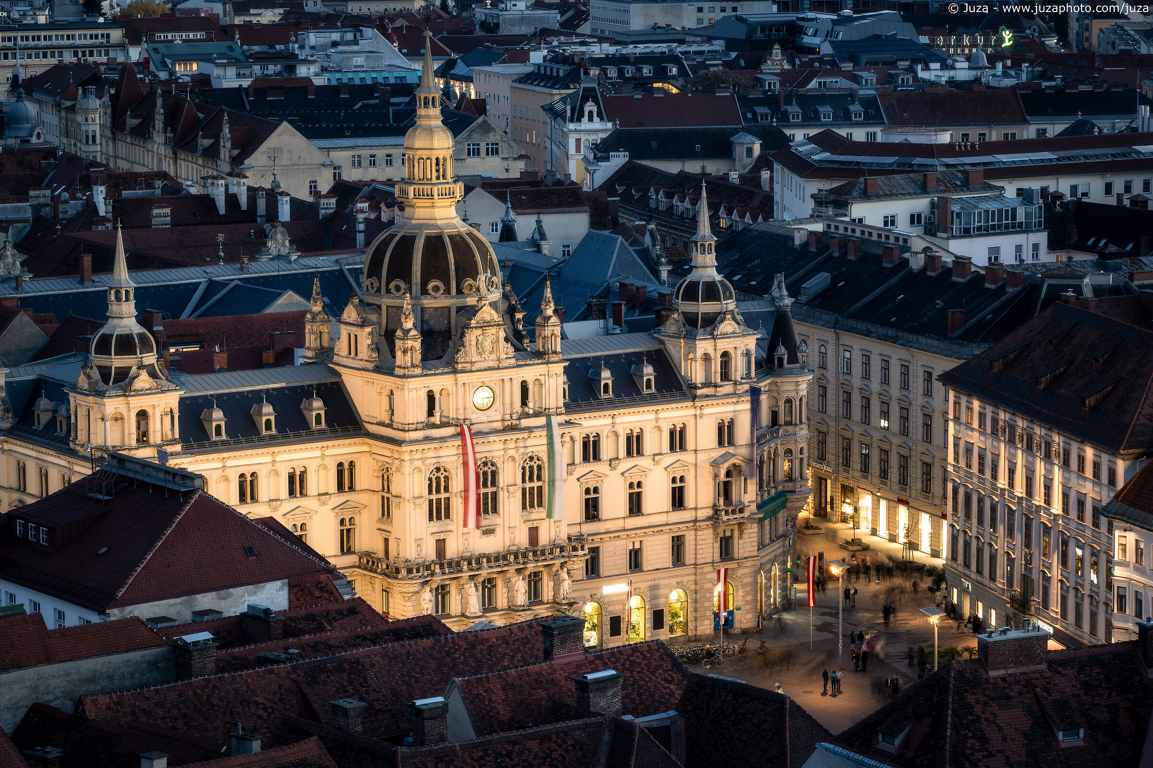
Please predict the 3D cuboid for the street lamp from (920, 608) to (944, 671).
[{"bbox_3d":[27.372,21.477,257.612,1.836,8.772,1.836,-6,10,-34],"label":"street lamp"}]

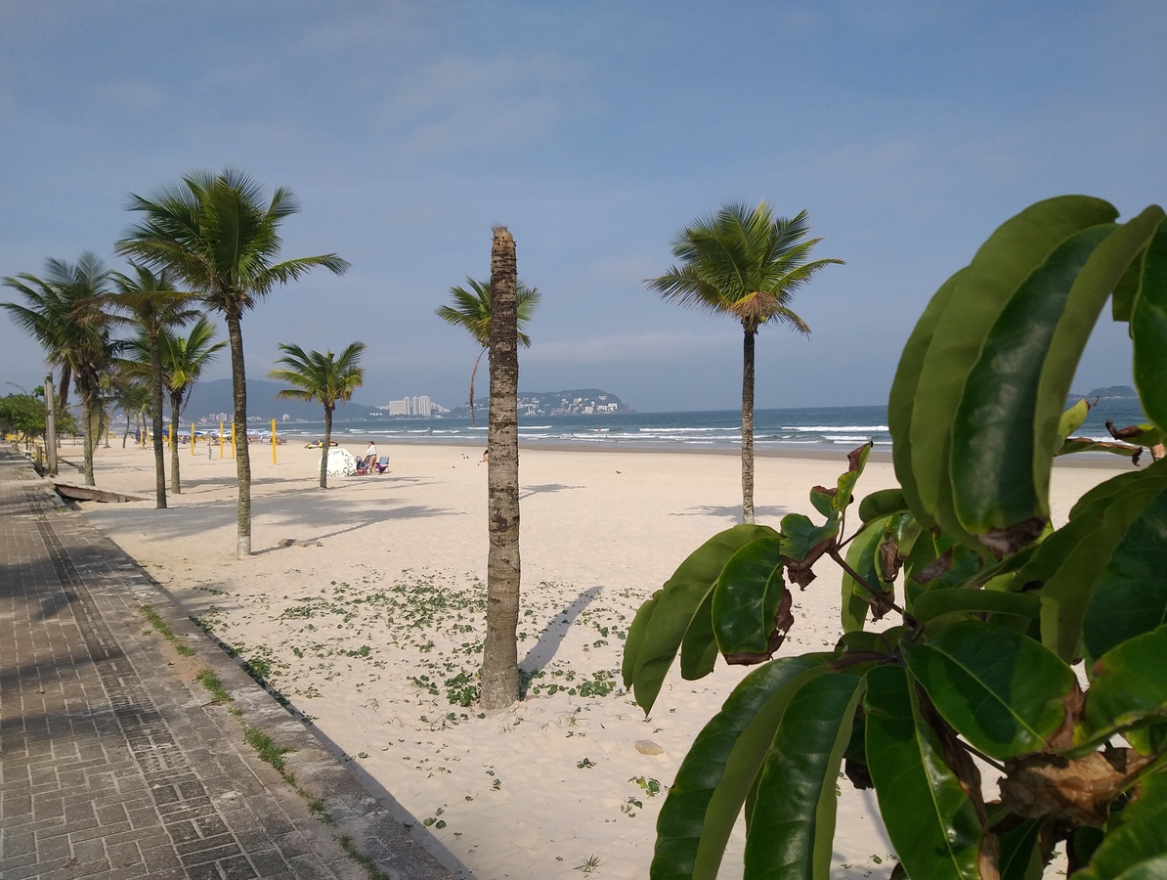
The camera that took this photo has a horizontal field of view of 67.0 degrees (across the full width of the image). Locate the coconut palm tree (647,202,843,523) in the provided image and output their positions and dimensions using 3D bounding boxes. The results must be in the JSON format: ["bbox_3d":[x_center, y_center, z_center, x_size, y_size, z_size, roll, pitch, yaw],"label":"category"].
[{"bbox_3d":[2.872,-1.101,15.377,3.500,6.060,3.400,-1,2,11],"label":"coconut palm tree"}]

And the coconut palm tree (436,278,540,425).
[{"bbox_3d":[-2.509,-1.270,23.871,3.000,6.200,2.900,-2,2,-6],"label":"coconut palm tree"}]

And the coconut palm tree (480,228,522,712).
[{"bbox_3d":[-0.615,0.222,6.559,0.300,3.580,0.300,-2,2,-5],"label":"coconut palm tree"}]

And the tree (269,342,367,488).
[{"bbox_3d":[-9.394,-0.866,31.480,3.500,5.130,3.400,-2,2,-17],"label":"tree"}]

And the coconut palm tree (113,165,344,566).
[{"bbox_3d":[-5.842,-1.298,14.863,3.900,6.470,3.600,-2,2,-21],"label":"coconut palm tree"}]

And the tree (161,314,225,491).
[{"bbox_3d":[-13.744,-1.173,29.766,3.600,5.920,3.500,-3,2,-25],"label":"tree"}]

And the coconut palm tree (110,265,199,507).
[{"bbox_3d":[-11.802,-1.466,24.257,3.300,6.640,3.200,-3,2,-26],"label":"coconut palm tree"}]

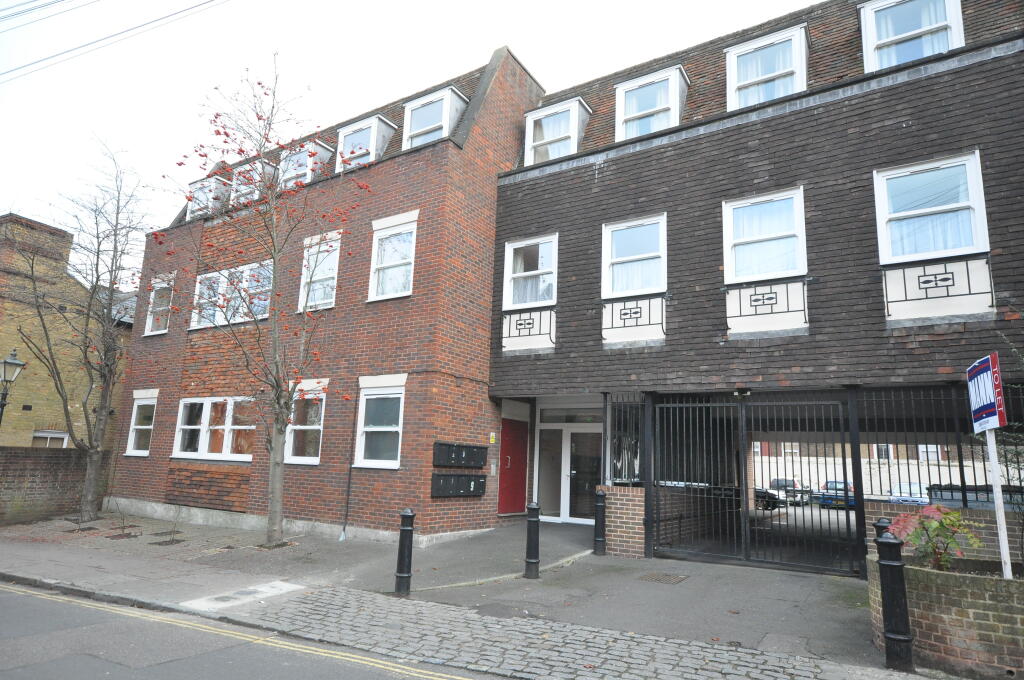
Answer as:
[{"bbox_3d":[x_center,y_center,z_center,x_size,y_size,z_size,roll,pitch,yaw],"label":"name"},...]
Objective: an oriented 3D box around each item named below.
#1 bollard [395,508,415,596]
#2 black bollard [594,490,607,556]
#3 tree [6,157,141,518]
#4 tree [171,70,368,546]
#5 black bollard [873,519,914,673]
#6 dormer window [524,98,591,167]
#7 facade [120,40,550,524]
[{"bbox_3d":[-1.376,2.719,7.691,0.205,1.045,0.205,2,-11,0],"label":"bollard"},{"bbox_3d":[1.490,3.093,10.137,0.200,1.045,0.200,-5,-13,32],"label":"black bollard"},{"bbox_3d":[-11.484,-0.383,15.556,3.500,9.700,3.300,-5,-13,32],"label":"tree"},{"bbox_3d":[-5.123,-1.031,11.729,3.700,9.600,3.400,-5,-13,32],"label":"tree"},{"bbox_3d":[3.172,2.143,4.937,0.210,1.045,0.210,-5,-13,32],"label":"black bollard"},{"bbox_3d":[1.034,-4.506,13.547,1.380,1.420,0.720,-5,-13,32],"label":"dormer window"},{"bbox_3d":[-3.627,-0.509,17.843,11.150,10.950,9.000,-5,-13,32],"label":"facade"}]

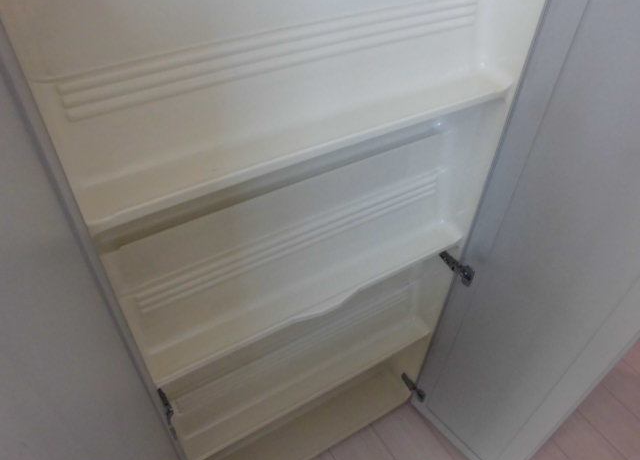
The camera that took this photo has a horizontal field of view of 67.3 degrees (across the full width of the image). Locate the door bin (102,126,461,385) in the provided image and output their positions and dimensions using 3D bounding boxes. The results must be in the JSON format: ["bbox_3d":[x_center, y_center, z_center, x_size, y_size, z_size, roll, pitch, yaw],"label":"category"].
[{"bbox_3d":[0.013,0.009,0.854,0.700,0.350,0.073,-22,49,-23],"label":"door bin"}]

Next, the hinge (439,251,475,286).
[{"bbox_3d":[0.323,0.087,1.143,0.025,0.056,0.095,-22,49,-23],"label":"hinge"}]

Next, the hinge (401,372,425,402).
[{"bbox_3d":[0.304,0.516,1.567,0.025,0.056,0.095,-22,49,-23],"label":"hinge"}]

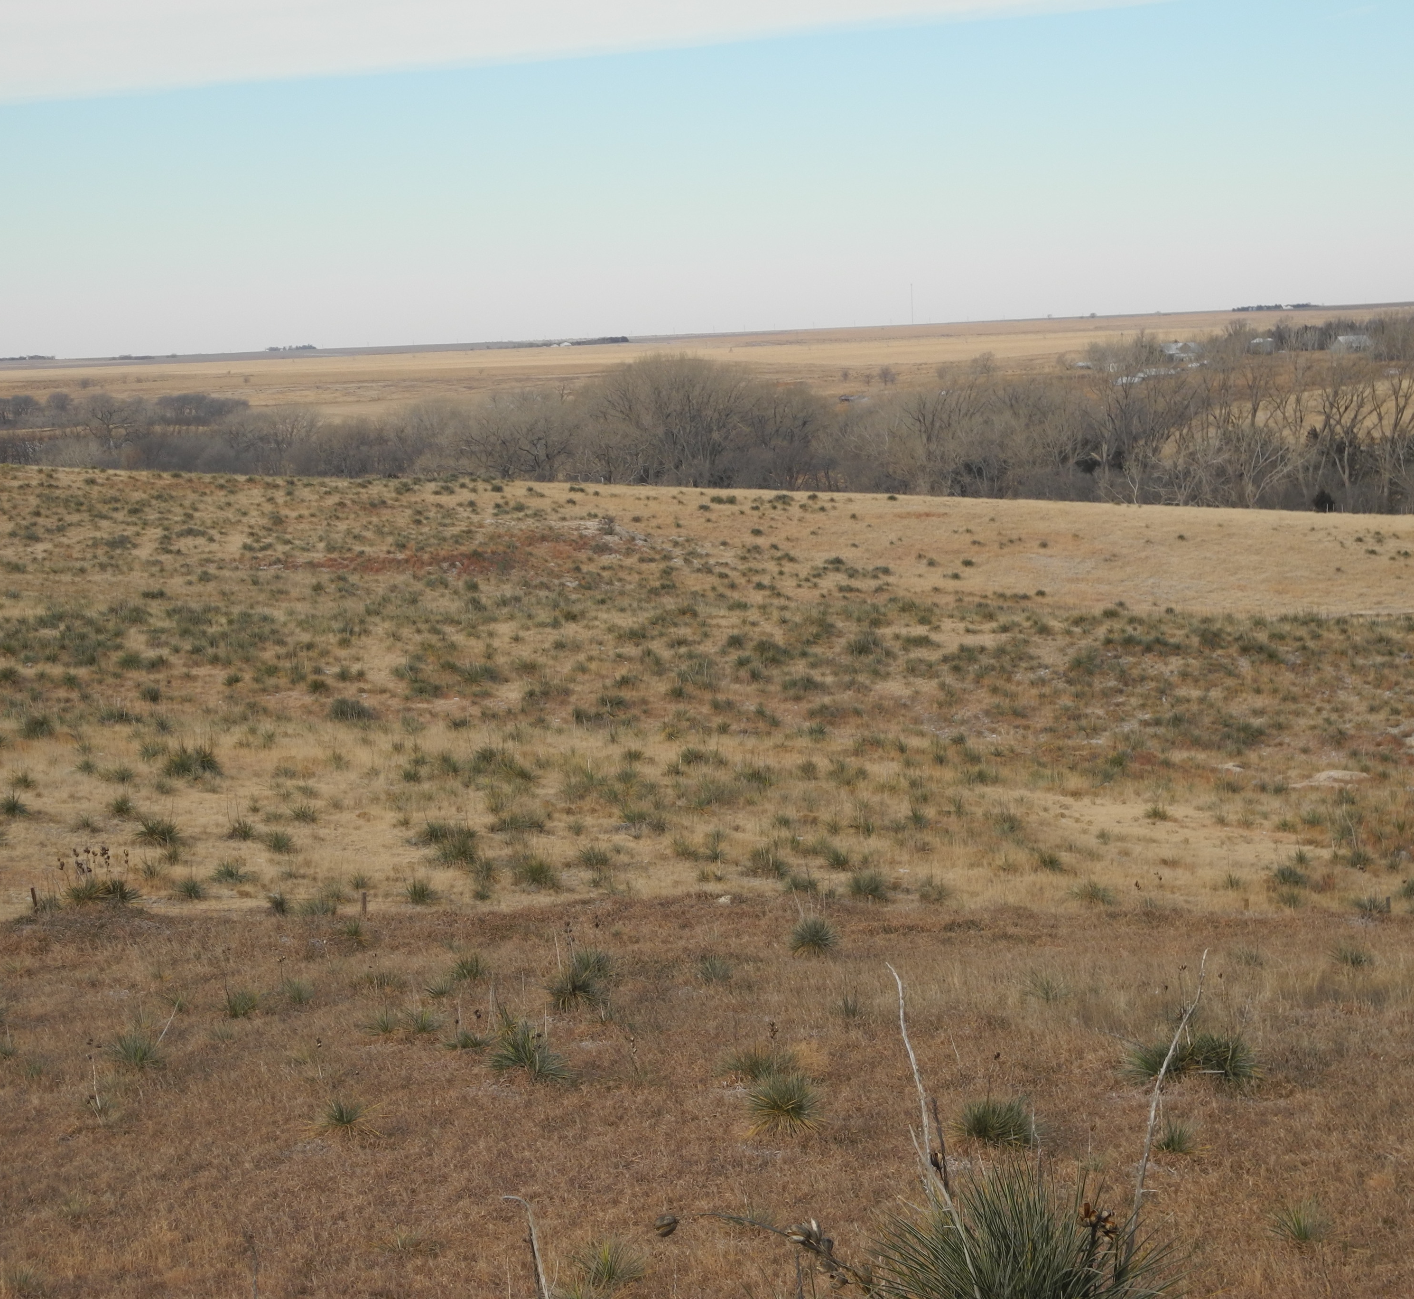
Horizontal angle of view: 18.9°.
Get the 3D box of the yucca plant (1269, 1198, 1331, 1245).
[{"bbox_3d":[4.315,4.162,31.000,0.454,0.310,0.454,-2,4,8],"label":"yucca plant"}]

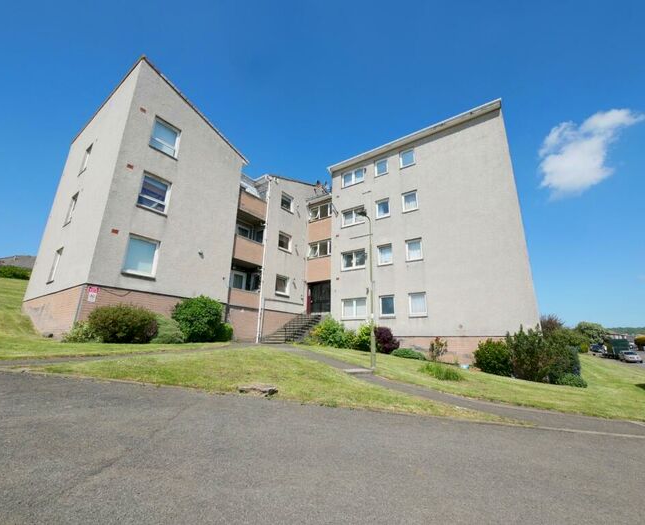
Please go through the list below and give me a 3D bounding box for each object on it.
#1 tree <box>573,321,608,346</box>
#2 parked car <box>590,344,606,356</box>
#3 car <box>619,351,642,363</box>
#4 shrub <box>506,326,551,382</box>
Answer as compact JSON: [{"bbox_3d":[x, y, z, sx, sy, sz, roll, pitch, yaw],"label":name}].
[{"bbox_3d":[48.675,13.651,51.268,4.100,5.200,3.900,-13,-21,41],"label":"tree"},{"bbox_3d":[48.338,15.451,49.655,1.800,1.650,4.400,-12,-20,40],"label":"parked car"},{"bbox_3d":[42.779,13.132,39.215,1.750,1.470,4.300,-12,-20,40],"label":"car"},{"bbox_3d":[7.109,3.165,9.783,1.250,1.800,1.200,-10,-19,34],"label":"shrub"}]

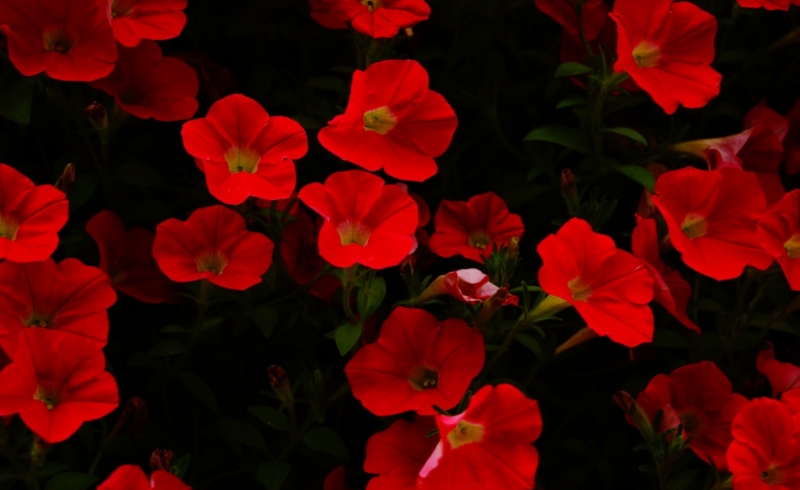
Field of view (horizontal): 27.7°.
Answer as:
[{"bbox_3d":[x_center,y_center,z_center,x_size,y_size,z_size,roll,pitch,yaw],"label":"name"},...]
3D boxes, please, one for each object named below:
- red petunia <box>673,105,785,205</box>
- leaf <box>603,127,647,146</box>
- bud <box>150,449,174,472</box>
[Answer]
[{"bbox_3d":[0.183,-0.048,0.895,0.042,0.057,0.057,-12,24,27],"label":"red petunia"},{"bbox_3d":[0.123,-0.059,0.890,0.026,0.005,0.011,21,25,18],"label":"leaf"},{"bbox_3d":[-0.123,0.112,0.840,0.013,0.016,0.013,0,24,0],"label":"bud"}]

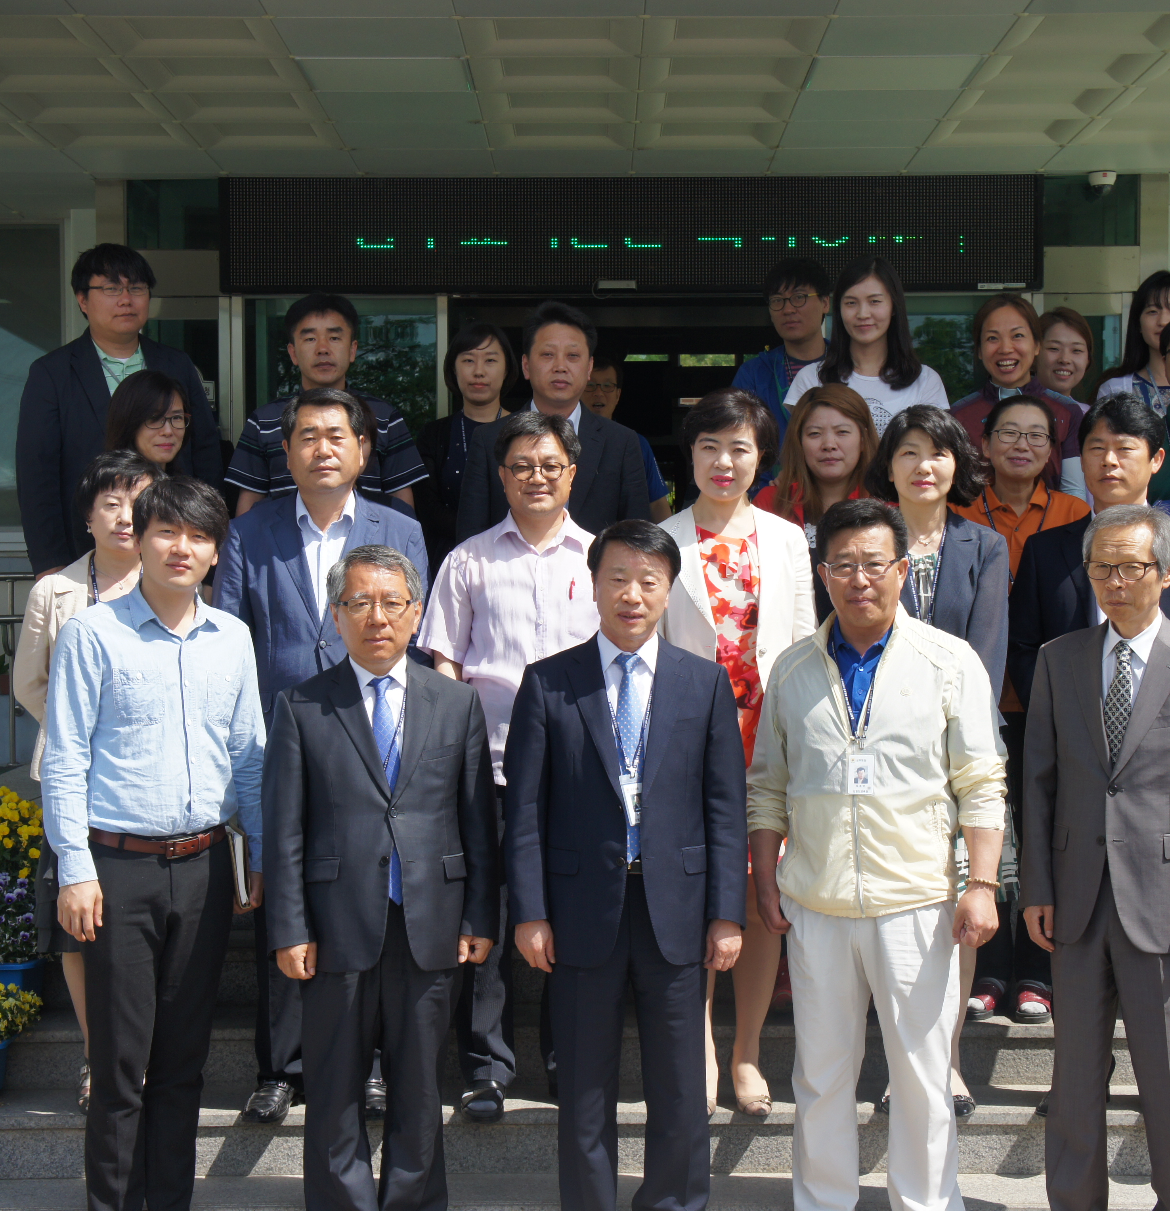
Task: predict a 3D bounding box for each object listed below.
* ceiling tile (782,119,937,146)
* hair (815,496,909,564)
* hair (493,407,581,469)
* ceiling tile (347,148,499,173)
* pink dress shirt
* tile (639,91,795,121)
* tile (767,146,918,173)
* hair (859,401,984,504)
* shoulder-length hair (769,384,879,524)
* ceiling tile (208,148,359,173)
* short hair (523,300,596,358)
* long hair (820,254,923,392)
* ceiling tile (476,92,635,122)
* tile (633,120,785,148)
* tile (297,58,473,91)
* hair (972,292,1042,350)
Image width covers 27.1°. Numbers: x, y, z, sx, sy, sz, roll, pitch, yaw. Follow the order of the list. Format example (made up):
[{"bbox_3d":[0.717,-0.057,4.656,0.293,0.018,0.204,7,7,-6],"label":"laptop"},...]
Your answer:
[{"bbox_3d":[1.085,-1.900,9.718,0.600,0.030,0.600,0,1,0],"label":"ceiling tile"},{"bbox_3d":[0.557,-0.141,4.870,0.185,0.150,0.205,0,1,6],"label":"hair"},{"bbox_3d":[-0.113,-0.387,5.770,0.205,0.165,0.210,0,1,1],"label":"hair"},{"bbox_3d":[-0.695,-1.924,10.444,0.600,0.030,0.600,0,1,0],"label":"ceiling tile"},{"bbox_3d":[-0.121,0.102,5.890,0.550,0.680,0.290,0,1,0],"label":"pink dress shirt"},{"bbox_3d":[0.502,-1.915,9.195,0.600,0.060,0.600,0,1,0],"label":"tile"},{"bbox_3d":[1.104,-1.929,10.398,0.600,0.030,0.600,0,1,0],"label":"tile"},{"bbox_3d":[0.824,-0.364,5.880,0.305,0.255,0.260,0,1,6],"label":"hair"},{"bbox_3d":[0.612,-0.379,6.200,0.280,0.380,0.240,0,1,6],"label":"shoulder-length hair"},{"bbox_3d":[-1.295,-1.923,10.447,0.600,0.030,0.600,0,1,0],"label":"ceiling tile"},{"bbox_3d":[-0.065,-0.730,6.520,0.192,0.180,0.220,0,1,0],"label":"short hair"},{"bbox_3d":[0.797,-0.785,6.750,0.280,0.385,0.230,0,1,7],"label":"long hair"},{"bbox_3d":[-0.101,-1.914,9.203,0.600,0.040,0.600,0,1,0],"label":"ceiling tile"},{"bbox_3d":[0.502,-1.924,9.801,0.600,0.040,0.600,0,1,0],"label":"tile"},{"bbox_3d":[-0.703,-1.899,8.606,0.600,0.030,0.600,0,1,0],"label":"tile"},{"bbox_3d":[1.163,-0.768,6.680,0.190,0.190,0.220,0,1,9],"label":"hair"}]

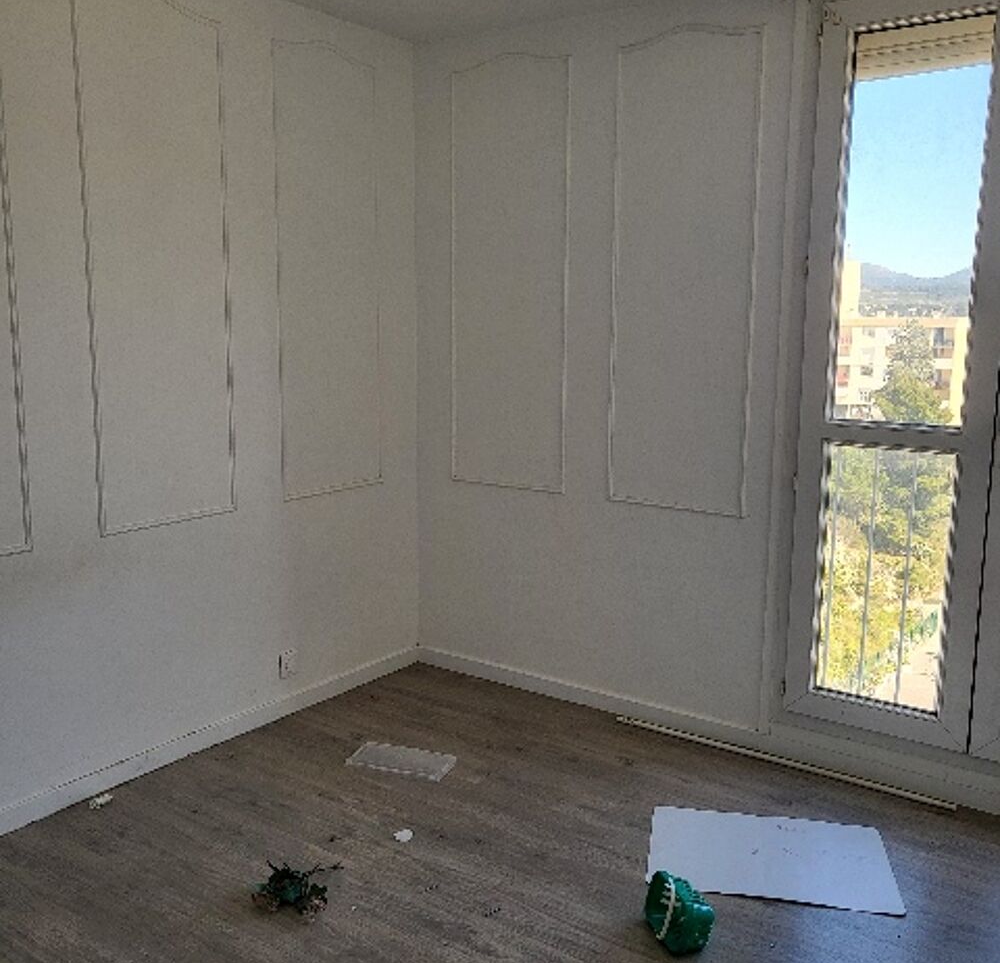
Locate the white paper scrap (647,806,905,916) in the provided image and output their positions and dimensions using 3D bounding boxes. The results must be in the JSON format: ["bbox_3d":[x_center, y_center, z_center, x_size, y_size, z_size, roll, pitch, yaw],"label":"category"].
[{"bbox_3d":[0.731,1.014,2.719,0.635,0.008,0.437,2,9,12],"label":"white paper scrap"}]

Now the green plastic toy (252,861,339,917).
[{"bbox_3d":[-0.506,1.011,2.476,0.205,0.080,0.125,-1,9,-6],"label":"green plastic toy"}]

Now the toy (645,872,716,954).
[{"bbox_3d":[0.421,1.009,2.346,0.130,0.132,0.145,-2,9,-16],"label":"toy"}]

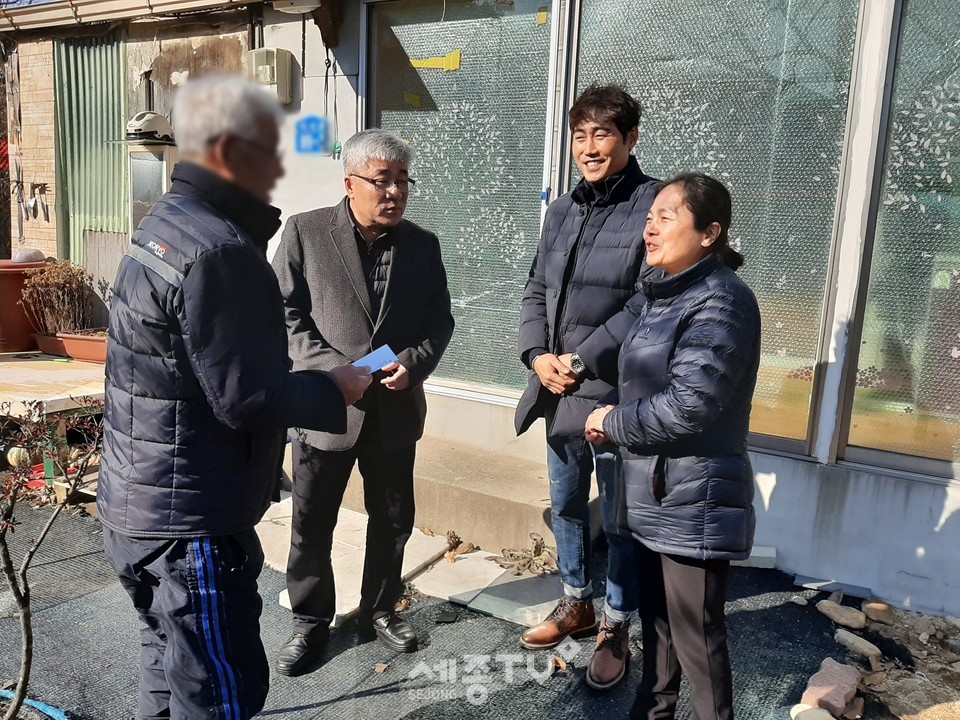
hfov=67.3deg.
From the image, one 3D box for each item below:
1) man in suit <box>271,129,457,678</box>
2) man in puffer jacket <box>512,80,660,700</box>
[{"bbox_3d":[-0.350,0.147,2.185,0.525,1.614,0.406,0,11,-17],"label":"man in suit"},{"bbox_3d":[0.356,0.103,2.190,0.515,1.772,0.416,11,13,38],"label":"man in puffer jacket"}]

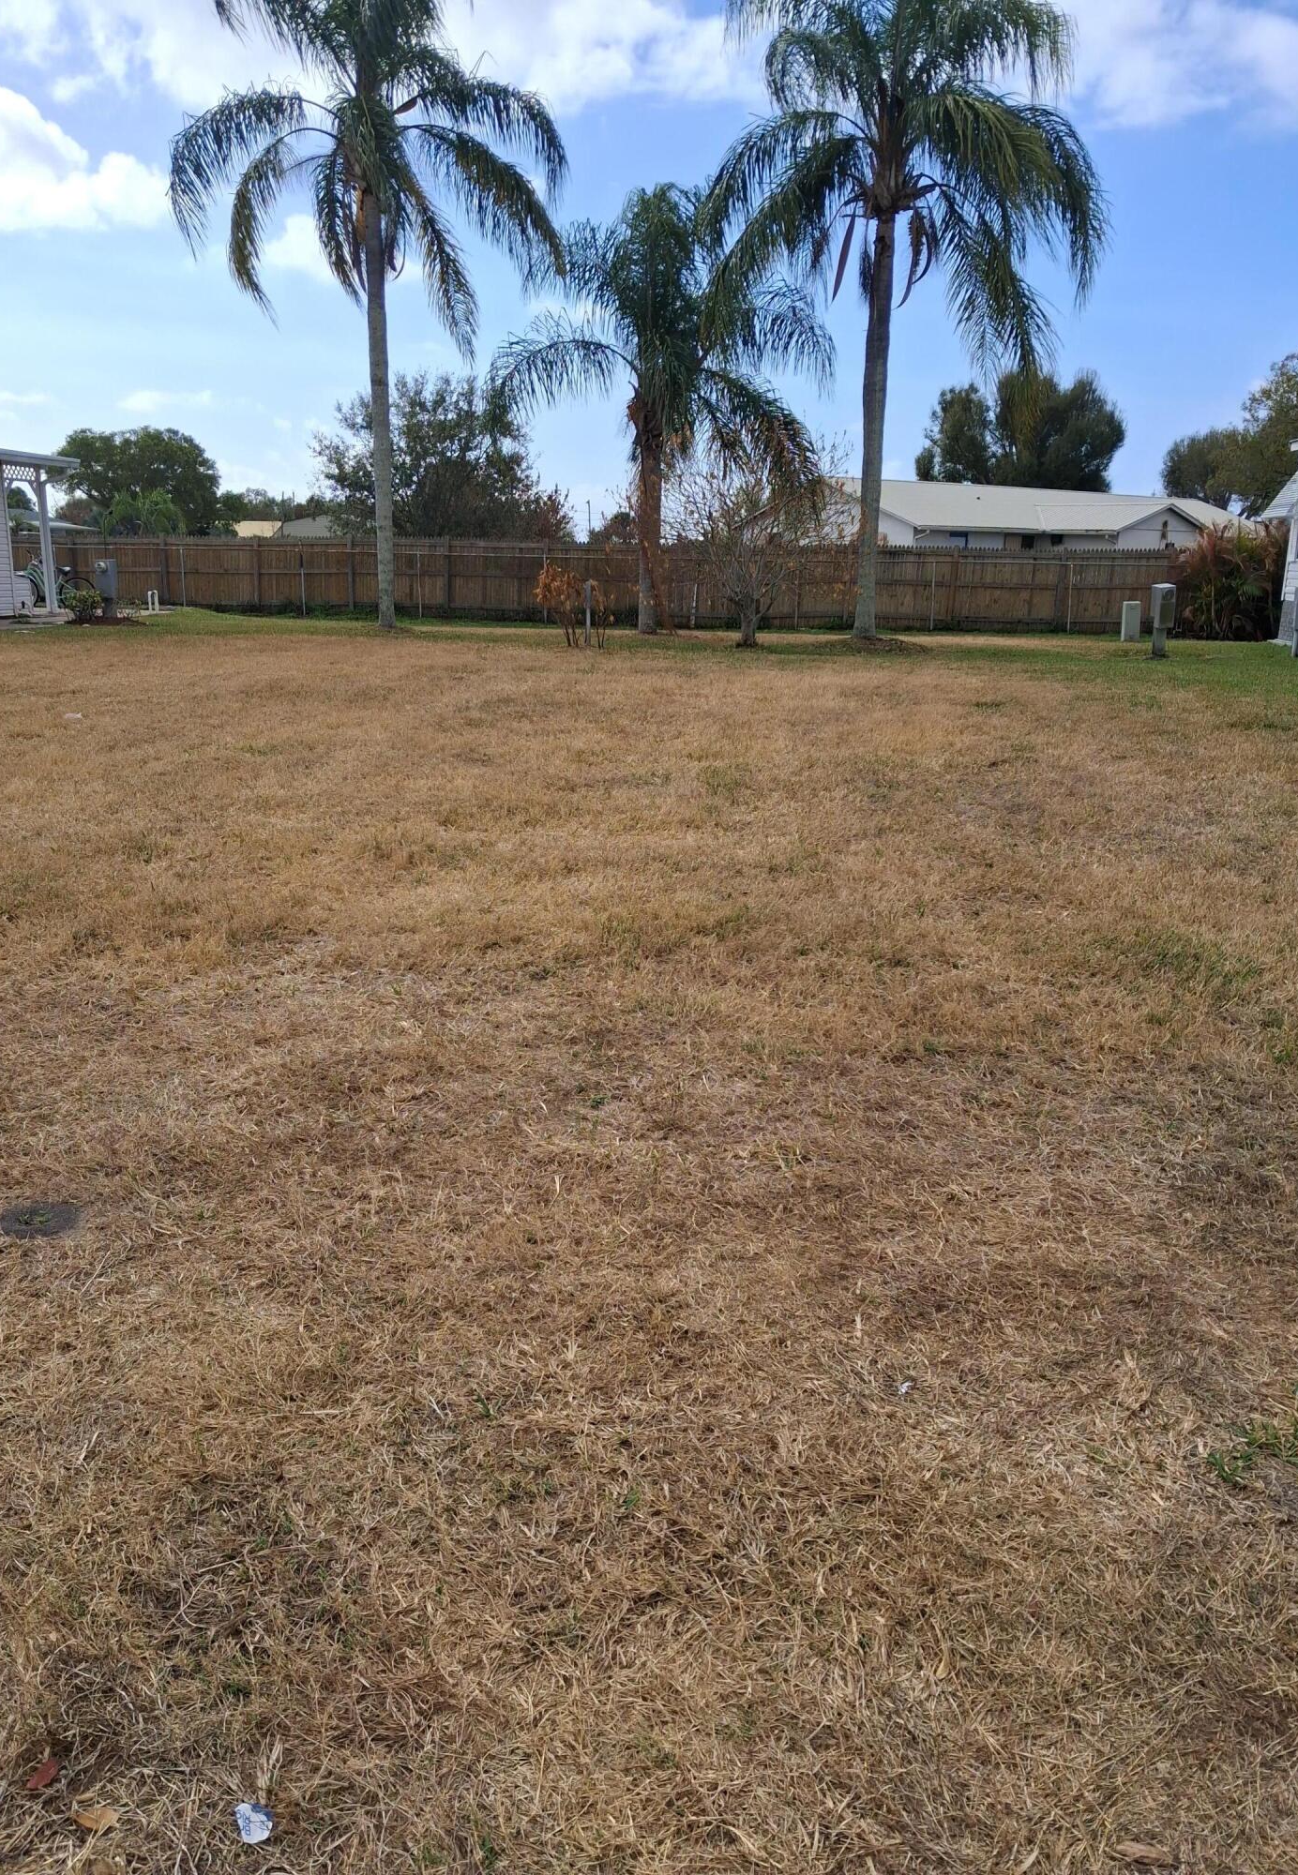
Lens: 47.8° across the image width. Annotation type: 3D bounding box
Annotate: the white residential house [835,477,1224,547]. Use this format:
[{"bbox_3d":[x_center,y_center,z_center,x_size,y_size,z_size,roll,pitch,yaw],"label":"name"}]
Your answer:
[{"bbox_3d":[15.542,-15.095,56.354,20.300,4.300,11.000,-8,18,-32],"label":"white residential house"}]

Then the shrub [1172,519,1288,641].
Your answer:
[{"bbox_3d":[13.112,-7.957,32.478,2.700,2.600,2.300,3,15,6],"label":"shrub"}]

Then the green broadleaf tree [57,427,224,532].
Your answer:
[{"bbox_3d":[-28.217,-24.452,81.607,9.400,7.800,9.200,1,15,0],"label":"green broadleaf tree"}]

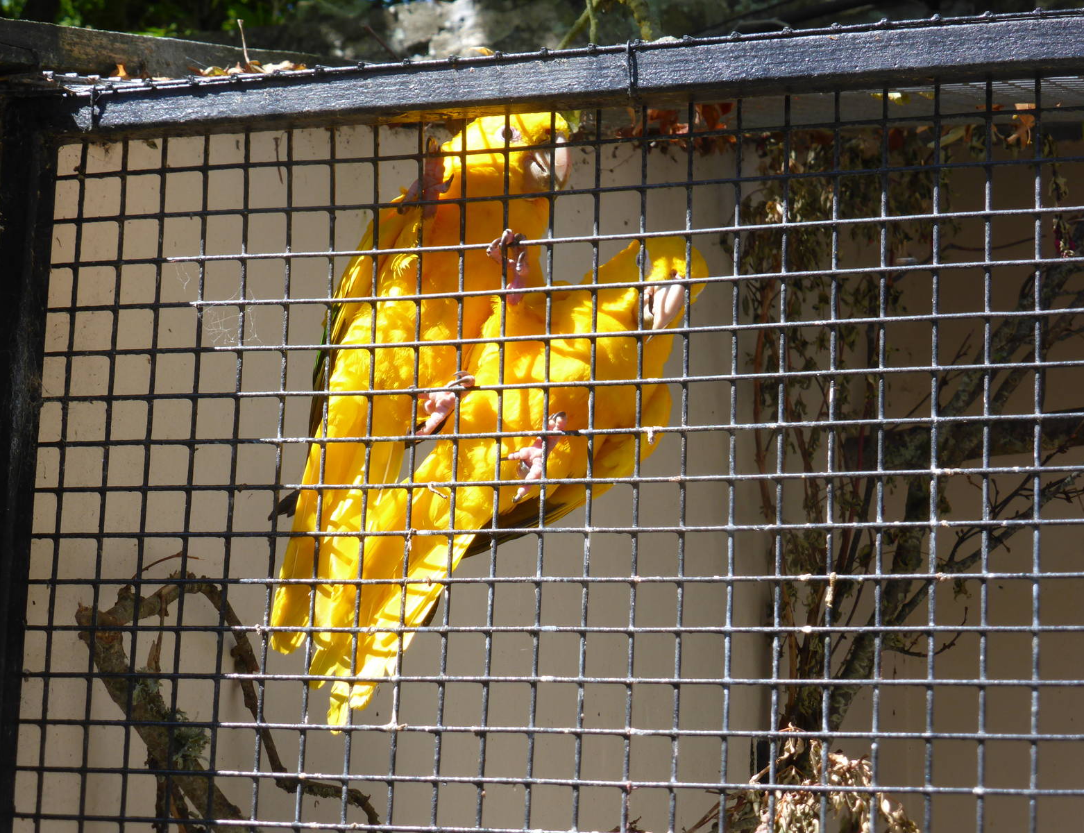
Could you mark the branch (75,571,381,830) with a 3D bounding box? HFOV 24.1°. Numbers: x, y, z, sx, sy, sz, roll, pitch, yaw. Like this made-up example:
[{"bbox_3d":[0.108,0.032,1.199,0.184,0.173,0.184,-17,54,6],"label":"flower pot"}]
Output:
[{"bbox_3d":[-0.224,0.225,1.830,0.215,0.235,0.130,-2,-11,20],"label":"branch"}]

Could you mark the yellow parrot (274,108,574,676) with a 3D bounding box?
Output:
[{"bbox_3d":[-0.078,-0.022,1.376,0.117,0.322,0.115,18,-5,3],"label":"yellow parrot"}]

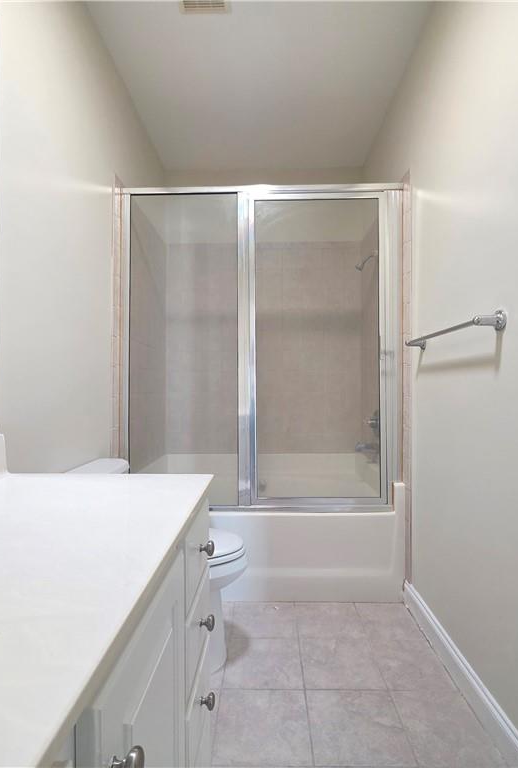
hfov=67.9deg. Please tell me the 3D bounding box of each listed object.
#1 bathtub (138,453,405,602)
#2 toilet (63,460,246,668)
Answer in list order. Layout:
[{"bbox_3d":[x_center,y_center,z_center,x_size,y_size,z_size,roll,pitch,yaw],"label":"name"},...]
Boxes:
[{"bbox_3d":[0.034,0.847,2.447,1.490,0.610,0.870,0,-1,1],"label":"bathtub"},{"bbox_3d":[-0.384,0.750,1.582,0.690,0.790,0.430,0,-1,1],"label":"toilet"}]

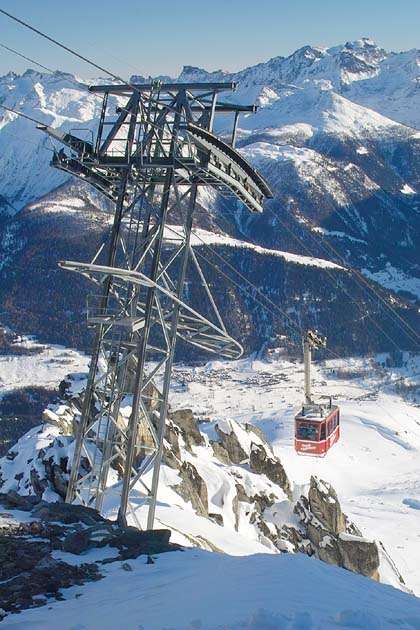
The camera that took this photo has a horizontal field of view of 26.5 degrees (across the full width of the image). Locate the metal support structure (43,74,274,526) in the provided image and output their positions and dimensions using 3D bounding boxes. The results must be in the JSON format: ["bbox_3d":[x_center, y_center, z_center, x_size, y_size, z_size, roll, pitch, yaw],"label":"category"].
[{"bbox_3d":[-2.409,-0.250,34.388,6.630,17.050,10.230,5,-8,23],"label":"metal support structure"}]

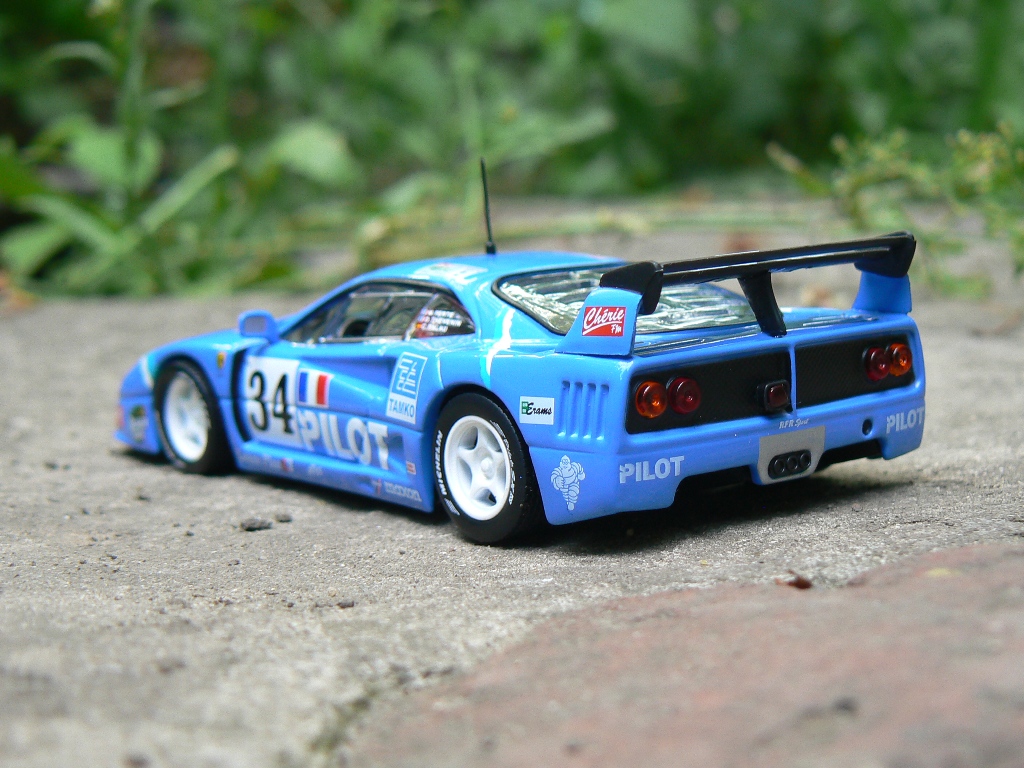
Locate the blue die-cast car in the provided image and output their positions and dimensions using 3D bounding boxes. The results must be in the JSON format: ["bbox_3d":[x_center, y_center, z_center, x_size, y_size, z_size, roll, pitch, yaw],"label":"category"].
[{"bbox_3d":[-0.005,-0.003,0.237,0.046,0.028,0.102,-8,10,-38],"label":"blue die-cast car"}]

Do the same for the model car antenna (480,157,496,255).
[{"bbox_3d":[-0.003,-0.020,0.231,0.001,0.011,0.001,-5,4,0],"label":"model car antenna"}]

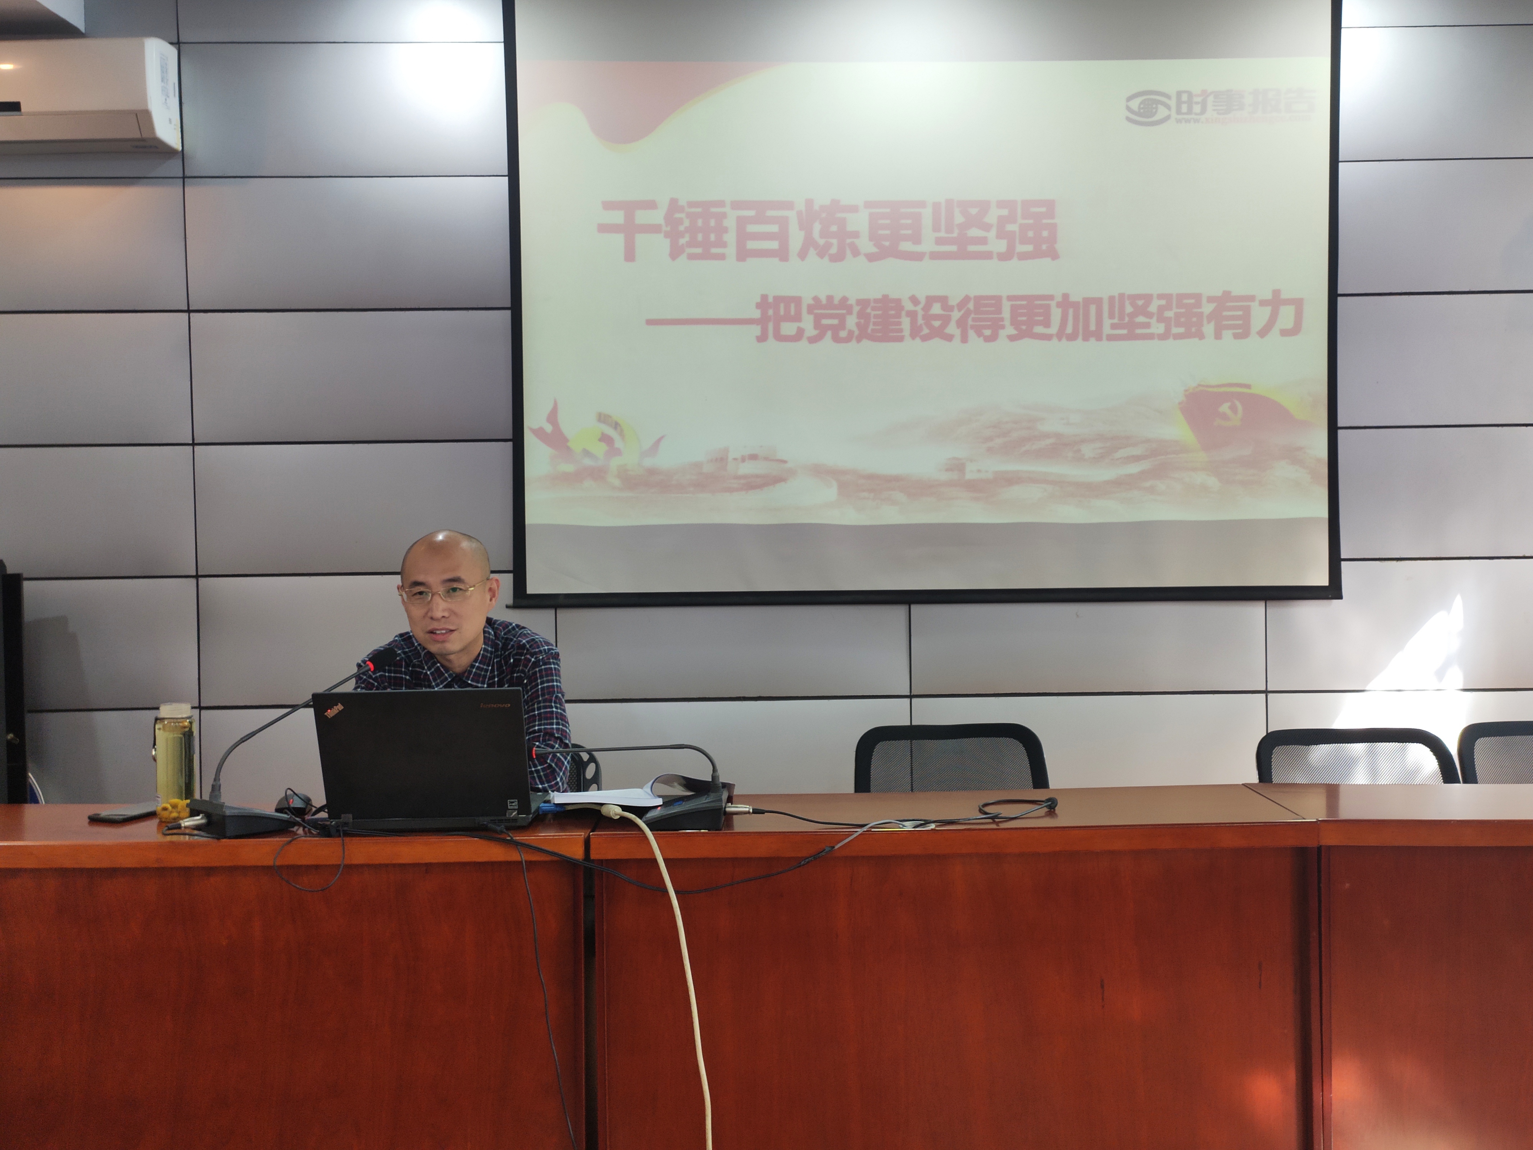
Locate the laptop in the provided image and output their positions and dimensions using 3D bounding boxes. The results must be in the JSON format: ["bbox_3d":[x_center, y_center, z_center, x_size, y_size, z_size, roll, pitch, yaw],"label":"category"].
[{"bbox_3d":[-0.561,0.301,1.936,0.340,0.243,0.280,-1,1,1],"label":"laptop"}]

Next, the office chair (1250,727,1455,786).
[{"bbox_3d":[1.289,0.743,2.150,0.500,0.820,0.540,-1,1,-2],"label":"office chair"}]

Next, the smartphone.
[{"bbox_3d":[-1.117,0.425,1.984,0.076,0.009,0.150,0,1,26],"label":"smartphone"}]

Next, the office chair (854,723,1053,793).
[{"bbox_3d":[0.442,0.751,2.281,0.500,0.821,0.540,-1,1,-4],"label":"office chair"}]

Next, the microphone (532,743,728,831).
[{"bbox_3d":[-0.259,0.350,1.927,0.420,0.138,0.120,0,1,15],"label":"microphone"}]

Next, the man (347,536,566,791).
[{"bbox_3d":[-0.620,0.541,2.280,0.490,1.267,0.700,-1,1,-2],"label":"man"}]

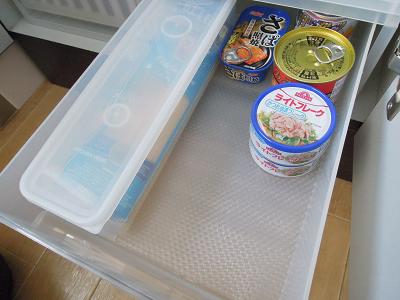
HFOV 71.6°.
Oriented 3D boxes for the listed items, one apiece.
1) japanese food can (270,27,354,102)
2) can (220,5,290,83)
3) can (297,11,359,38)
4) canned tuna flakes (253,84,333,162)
[{"bbox_3d":[0.120,-0.086,0.308,0.077,0.058,0.077,-4,64,7],"label":"japanese food can"},{"bbox_3d":[0.070,-0.135,0.356,0.064,0.029,0.107,19,69,18],"label":"can"},{"bbox_3d":[0.155,-0.163,0.343,0.071,0.052,0.071,-4,64,7],"label":"can"},{"bbox_3d":[0.085,-0.024,0.262,0.074,0.034,0.074,-4,64,7],"label":"canned tuna flakes"}]

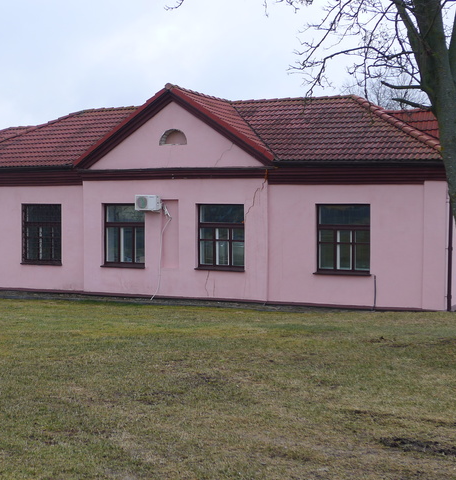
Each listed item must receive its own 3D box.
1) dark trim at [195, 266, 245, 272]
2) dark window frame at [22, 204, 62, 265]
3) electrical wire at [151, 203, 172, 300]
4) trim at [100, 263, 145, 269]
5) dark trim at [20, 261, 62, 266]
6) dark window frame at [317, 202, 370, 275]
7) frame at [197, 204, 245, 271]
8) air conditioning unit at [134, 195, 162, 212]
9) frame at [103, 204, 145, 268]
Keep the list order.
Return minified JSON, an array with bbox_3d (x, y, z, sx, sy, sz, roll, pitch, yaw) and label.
[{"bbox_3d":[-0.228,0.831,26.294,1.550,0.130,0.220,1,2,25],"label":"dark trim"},{"bbox_3d":[-5.767,-0.166,28.933,1.530,1.900,0.170,1,2,25],"label":"dark window frame"},{"bbox_3d":[-1.935,0.335,26.902,0.600,2.850,0.250,1,2,25],"label":"electrical wire"},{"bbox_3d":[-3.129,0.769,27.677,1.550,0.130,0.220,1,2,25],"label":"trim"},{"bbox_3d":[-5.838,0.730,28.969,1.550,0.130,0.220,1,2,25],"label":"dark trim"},{"bbox_3d":[3.113,-0.011,24.701,1.530,1.900,0.170,1,2,25],"label":"dark window frame"},{"bbox_3d":[-0.172,-0.069,26.267,1.530,1.900,0.170,1,2,25],"label":"frame"},{"bbox_3d":[-2.299,-1.076,26.877,0.760,0.450,0.310,1,2,25],"label":"air conditioning unit"},{"bbox_3d":[-3.072,-0.123,27.649,1.530,1.900,0.170,1,2,25],"label":"frame"}]

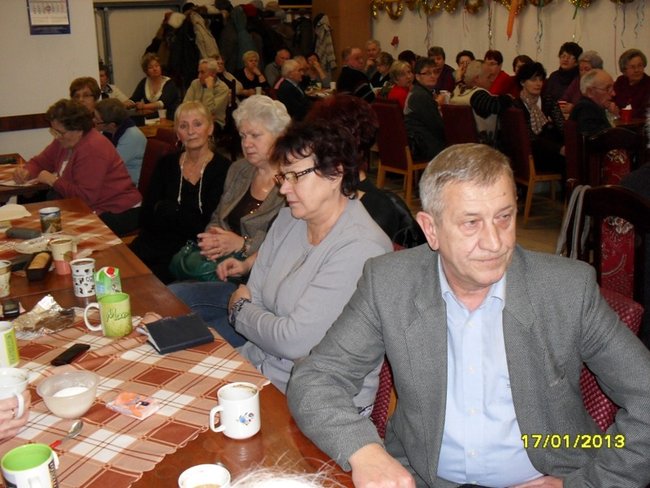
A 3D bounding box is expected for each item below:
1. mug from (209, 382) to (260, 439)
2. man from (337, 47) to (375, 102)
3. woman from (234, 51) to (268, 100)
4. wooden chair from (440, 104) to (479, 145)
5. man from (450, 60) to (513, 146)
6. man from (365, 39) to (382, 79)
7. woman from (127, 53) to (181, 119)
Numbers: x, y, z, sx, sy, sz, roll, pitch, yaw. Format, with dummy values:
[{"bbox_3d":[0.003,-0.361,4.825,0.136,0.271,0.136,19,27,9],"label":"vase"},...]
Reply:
[{"bbox_3d":[-0.176,0.324,1.375,0.110,0.084,0.081,-10,19,-29],"label":"mug"},{"bbox_3d":[0.425,-1.390,7.530,0.780,1.280,0.560,-7,18,-19],"label":"man"},{"bbox_3d":[-0.815,-1.550,8.348,0.500,1.310,0.750,-4,16,-8],"label":"woman"},{"bbox_3d":[1.283,-0.818,6.379,0.540,0.920,0.430,-16,22,-41],"label":"wooden chair"},{"bbox_3d":[1.370,-0.971,6.197,0.780,1.270,0.580,-15,22,-38],"label":"man"},{"bbox_3d":[0.522,-1.710,8.531,0.540,1.290,0.760,6,19,20],"label":"man"},{"bbox_3d":[-1.662,-1.124,6.769,0.550,1.270,0.760,1,17,6],"label":"woman"}]

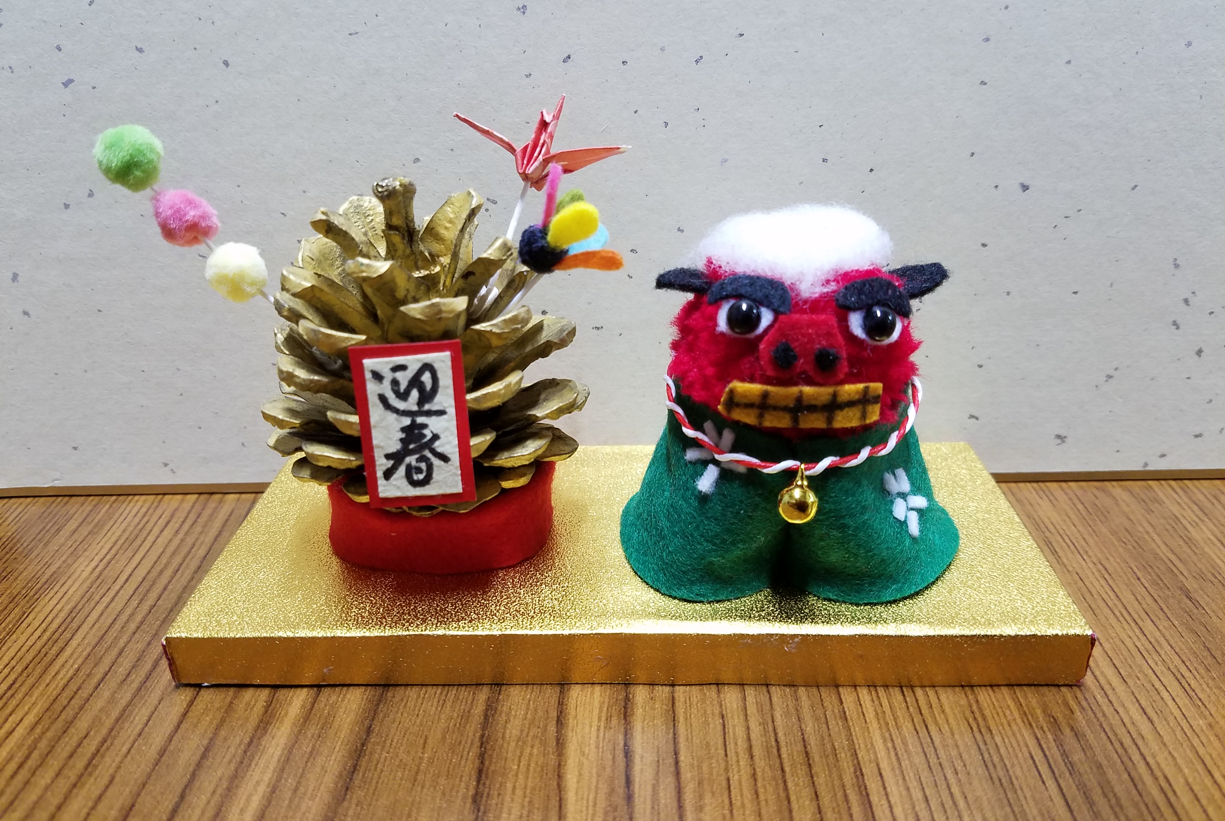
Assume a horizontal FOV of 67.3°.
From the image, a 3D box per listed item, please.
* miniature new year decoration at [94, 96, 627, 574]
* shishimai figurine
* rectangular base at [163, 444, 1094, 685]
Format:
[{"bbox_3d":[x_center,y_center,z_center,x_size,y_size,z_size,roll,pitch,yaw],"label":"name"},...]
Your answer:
[{"bbox_3d":[-0.044,-0.014,0.172,0.094,0.083,0.059,-1,26,2],"label":"miniature new year decoration"},{"bbox_3d":[0.034,-0.006,0.172,0.067,0.066,0.051,-1,26,2],"label":"shishimai figurine"},{"bbox_3d":[0.003,0.028,0.190,0.159,0.011,0.067,-1,26,2],"label":"rectangular base"}]

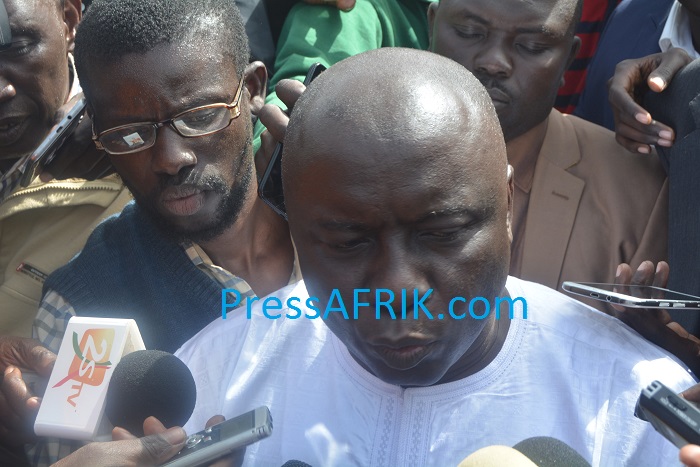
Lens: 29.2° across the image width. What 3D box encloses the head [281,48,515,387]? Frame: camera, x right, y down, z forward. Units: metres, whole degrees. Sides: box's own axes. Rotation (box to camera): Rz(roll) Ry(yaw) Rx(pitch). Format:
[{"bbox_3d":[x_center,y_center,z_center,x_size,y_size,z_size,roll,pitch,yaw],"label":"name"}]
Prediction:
[{"bbox_3d":[0.036,-0.020,1.000,0.178,0.235,0.212,-4,24,6],"label":"head"}]

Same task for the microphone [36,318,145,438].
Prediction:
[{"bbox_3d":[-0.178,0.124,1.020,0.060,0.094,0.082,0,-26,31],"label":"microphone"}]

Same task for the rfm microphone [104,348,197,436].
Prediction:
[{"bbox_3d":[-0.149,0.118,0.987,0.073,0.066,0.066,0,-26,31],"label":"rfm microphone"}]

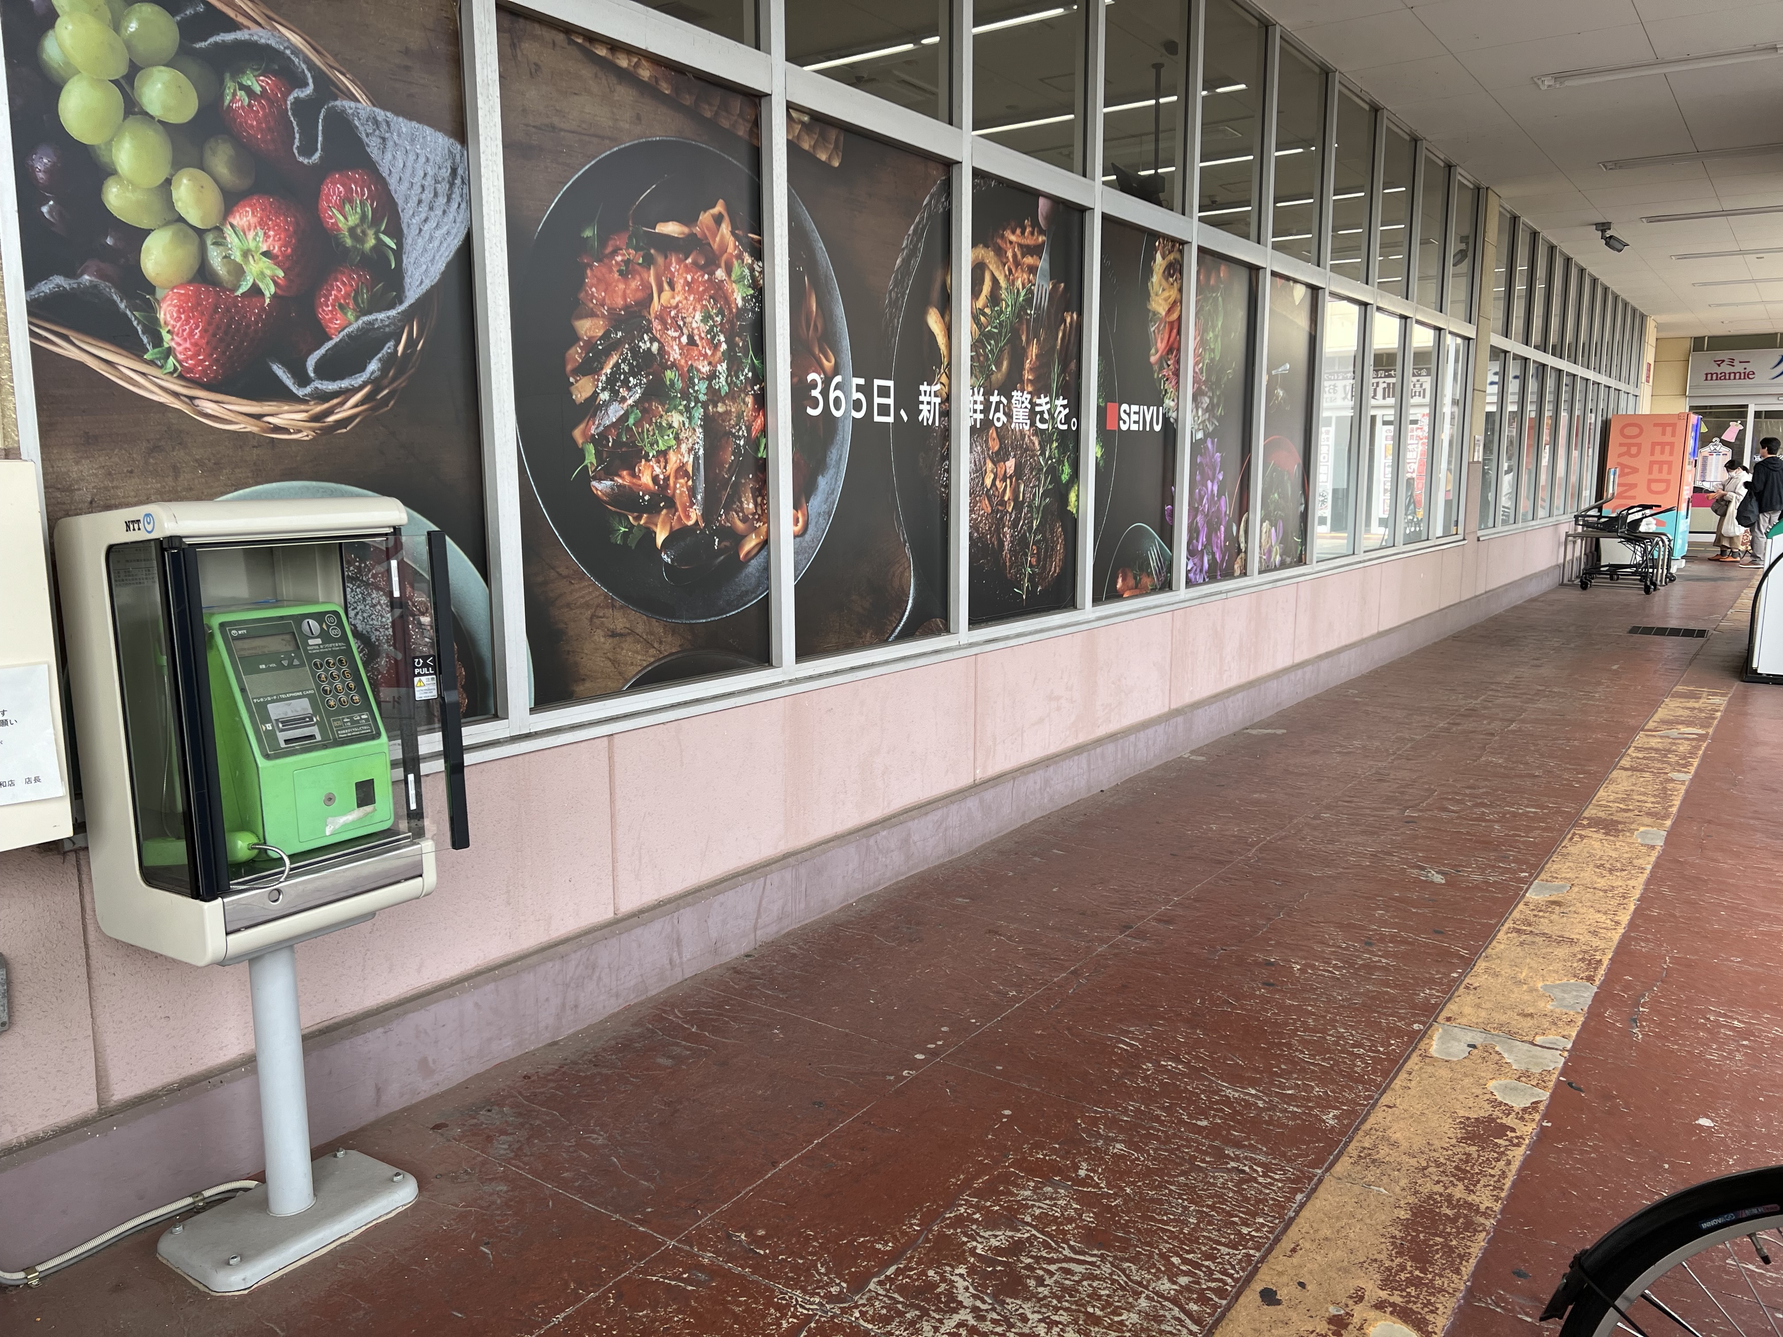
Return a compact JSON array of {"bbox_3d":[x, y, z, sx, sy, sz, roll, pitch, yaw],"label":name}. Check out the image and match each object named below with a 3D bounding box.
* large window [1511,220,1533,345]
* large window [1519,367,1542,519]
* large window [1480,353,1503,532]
[{"bbox_3d":[5.718,-3.487,12.199,0.080,1.003,0.911,6,11,34],"label":"large window"},{"bbox_3d":[6.549,-2.301,13.698,0.060,1.610,0.930,6,10,34],"label":"large window"},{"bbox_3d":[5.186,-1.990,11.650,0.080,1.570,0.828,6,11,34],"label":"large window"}]

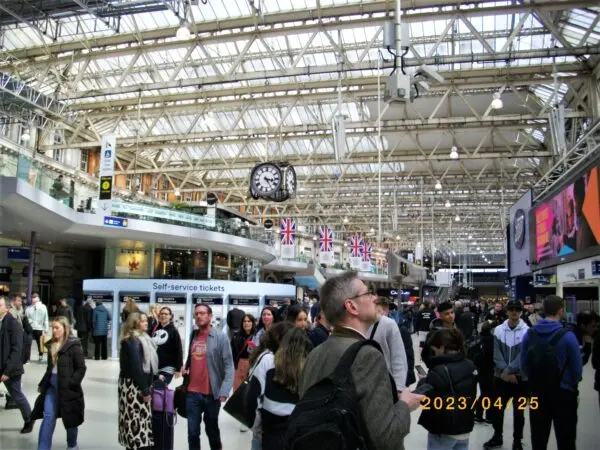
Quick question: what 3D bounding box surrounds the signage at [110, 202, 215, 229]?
[{"bbox_3d":[-8.686,-0.625,42.863,0.120,0.620,9.740,-3,-8,32],"label":"signage"}]

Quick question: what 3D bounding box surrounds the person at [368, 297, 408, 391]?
[{"bbox_3d":[0.814,1.540,5.842,0.350,1.770,0.500,2,-7,-6],"label":"person"}]

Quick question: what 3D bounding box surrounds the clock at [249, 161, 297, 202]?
[{"bbox_3d":[-1.501,-2.374,35.000,1.970,2.080,1.970,-2,-7,22],"label":"clock"}]

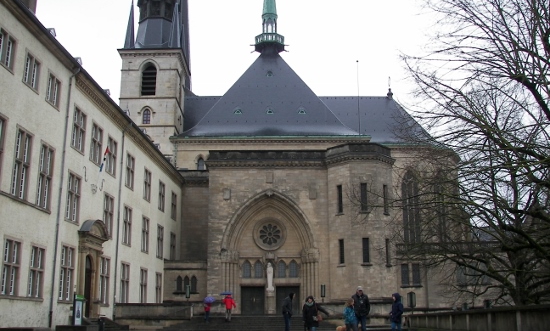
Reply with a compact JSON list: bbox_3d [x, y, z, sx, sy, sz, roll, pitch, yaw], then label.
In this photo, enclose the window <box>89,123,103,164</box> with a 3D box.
[{"bbox_3d":[-11.074,-1.275,35.347,0.200,2.350,1.650,-1,-15,4],"label":"window"}]

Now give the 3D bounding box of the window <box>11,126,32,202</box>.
[{"bbox_3d":[-11.702,-0.077,26.459,0.220,3.100,1.400,-1,-15,4],"label":"window"}]

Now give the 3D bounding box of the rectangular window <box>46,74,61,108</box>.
[{"bbox_3d":[-11.490,-3.853,29.705,0.200,1.643,1.539,-2,-15,4],"label":"rectangular window"}]

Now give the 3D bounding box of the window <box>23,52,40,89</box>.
[{"bbox_3d":[-12.473,-4.778,29.335,0.200,1.760,1.520,-1,-15,4],"label":"window"}]

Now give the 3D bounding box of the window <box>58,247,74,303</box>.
[{"bbox_3d":[-10.804,5.561,29.570,0.300,2.871,1.736,-1,-15,4],"label":"window"}]

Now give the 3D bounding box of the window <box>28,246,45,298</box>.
[{"bbox_3d":[-12.225,5.418,29.310,0.200,2.600,1.520,-1,-15,4],"label":"window"}]

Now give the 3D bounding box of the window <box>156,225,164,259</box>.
[{"bbox_3d":[-9.888,6.675,49.460,0.200,2.680,1.750,-1,-15,4],"label":"window"}]

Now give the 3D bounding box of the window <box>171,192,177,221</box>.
[{"bbox_3d":[-9.239,3.675,51.988,0.300,2.531,1.833,-1,-15,4],"label":"window"}]

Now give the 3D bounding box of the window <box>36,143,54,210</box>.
[{"bbox_3d":[-11.079,0.535,27.493,0.300,3.092,1.504,-1,-15,4],"label":"window"}]

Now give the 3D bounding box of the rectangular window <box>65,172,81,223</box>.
[{"bbox_3d":[-11.150,1.843,31.665,0.200,2.713,1.750,-2,-15,4],"label":"rectangular window"}]

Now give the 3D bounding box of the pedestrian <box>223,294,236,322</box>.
[{"bbox_3d":[-3.046,9.520,38.449,0.600,1.720,0.450,-2,-15,8],"label":"pedestrian"}]

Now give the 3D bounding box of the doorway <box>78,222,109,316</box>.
[{"bbox_3d":[-10.250,5.752,31.914,0.750,5.356,2.950,-1,-15,4],"label":"doorway"}]

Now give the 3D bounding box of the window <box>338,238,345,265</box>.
[{"bbox_3d":[4.689,6.092,40.106,0.500,1.814,0.250,-15,-21,42],"label":"window"}]

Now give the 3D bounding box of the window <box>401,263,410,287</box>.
[{"bbox_3d":[10.845,9.055,47.559,0.660,1.750,0.200,0,-15,0],"label":"window"}]

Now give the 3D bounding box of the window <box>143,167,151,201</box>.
[{"bbox_3d":[-10.260,1.534,45.723,0.200,2.420,1.650,-1,-15,4],"label":"window"}]

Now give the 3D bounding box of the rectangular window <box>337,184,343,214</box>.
[{"bbox_3d":[5.576,2.921,49.161,0.200,2.500,0.600,13,-21,-41],"label":"rectangular window"}]

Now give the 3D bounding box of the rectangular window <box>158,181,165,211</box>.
[{"bbox_3d":[-9.925,2.726,50.111,0.200,2.458,1.787,-2,-15,4],"label":"rectangular window"}]

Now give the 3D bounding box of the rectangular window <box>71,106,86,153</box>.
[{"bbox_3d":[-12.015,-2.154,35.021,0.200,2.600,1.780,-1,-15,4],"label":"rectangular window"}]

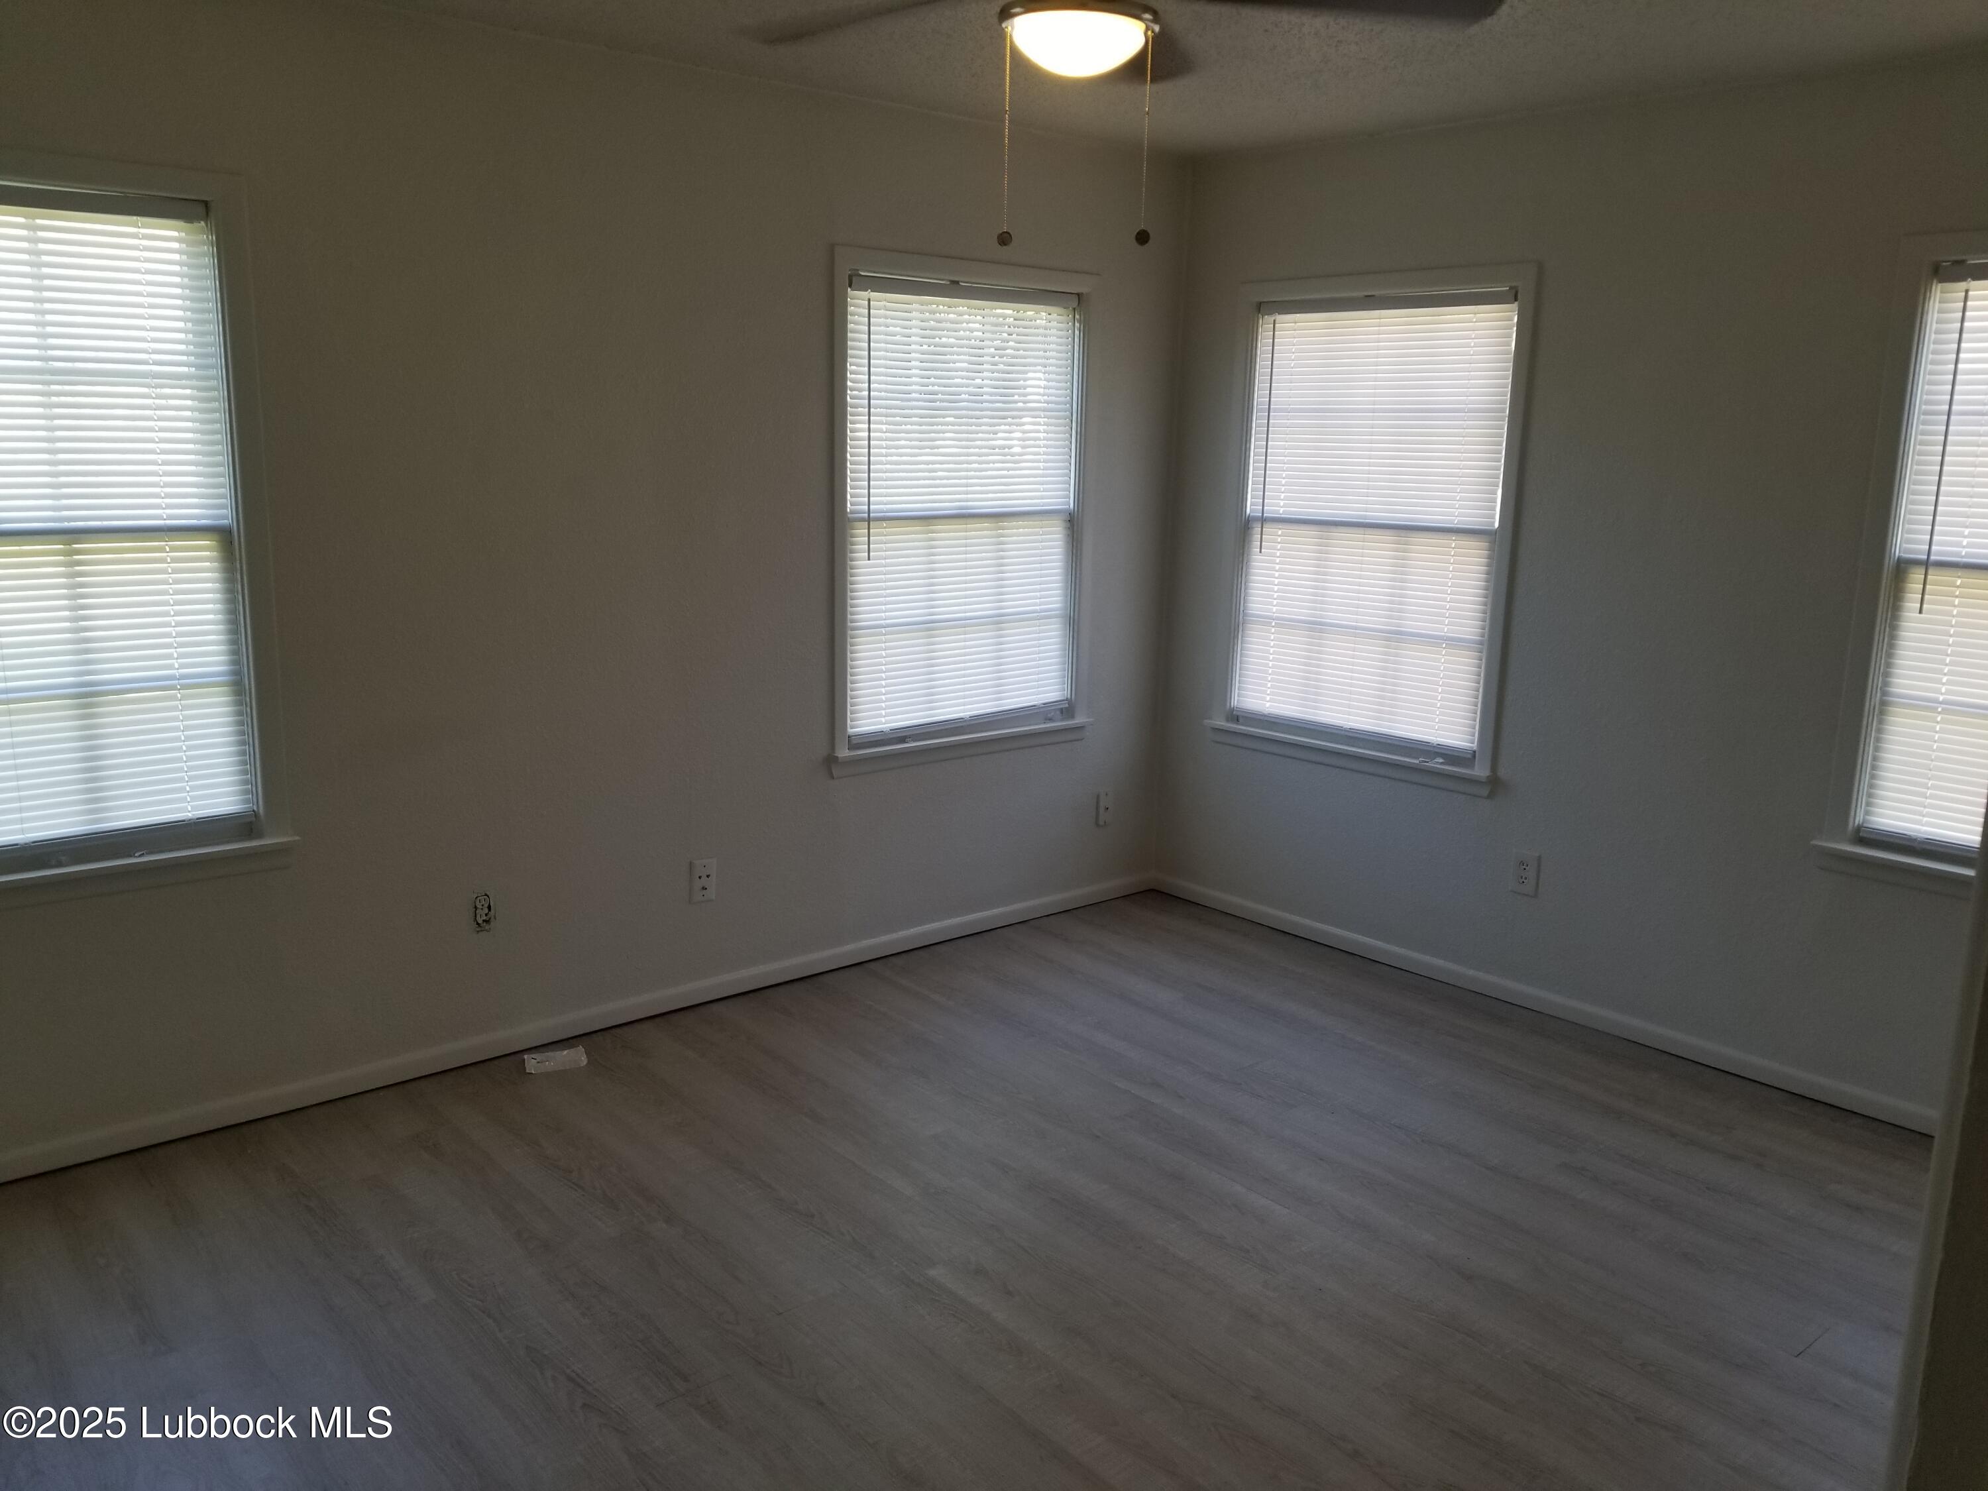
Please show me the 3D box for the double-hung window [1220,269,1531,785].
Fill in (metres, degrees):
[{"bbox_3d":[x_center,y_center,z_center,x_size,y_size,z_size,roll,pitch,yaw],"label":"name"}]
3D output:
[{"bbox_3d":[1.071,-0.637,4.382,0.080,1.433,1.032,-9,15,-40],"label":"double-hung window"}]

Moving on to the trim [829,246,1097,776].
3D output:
[{"bbox_3d":[-0.075,-0.677,4.408,0.960,1.418,0.095,-9,15,-40],"label":"trim"}]

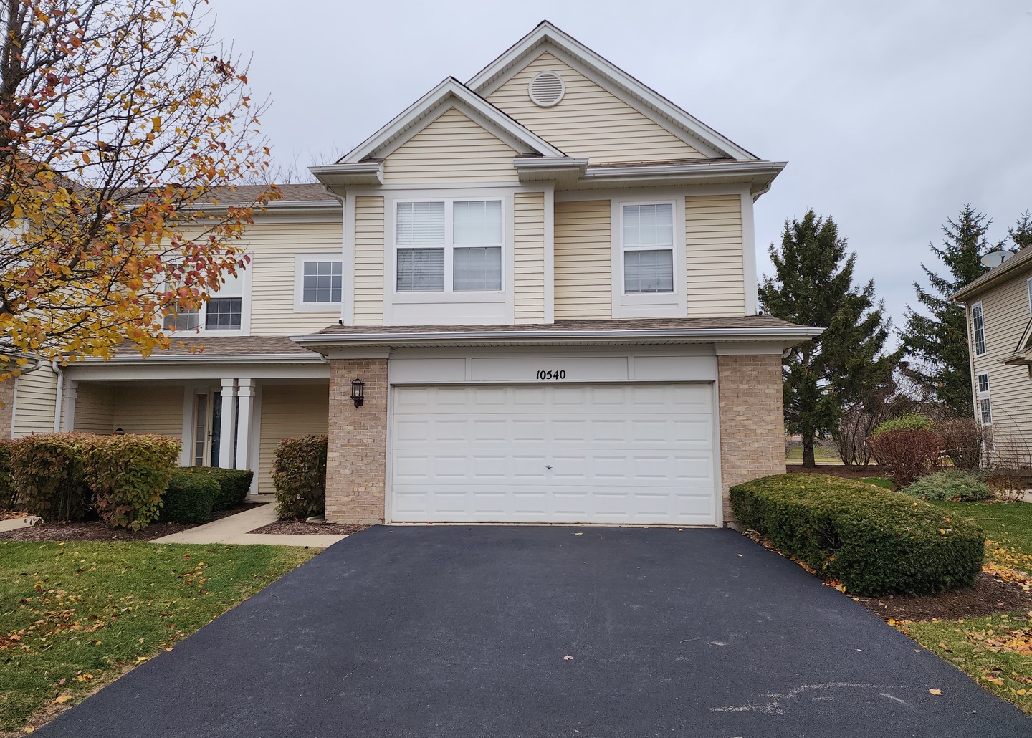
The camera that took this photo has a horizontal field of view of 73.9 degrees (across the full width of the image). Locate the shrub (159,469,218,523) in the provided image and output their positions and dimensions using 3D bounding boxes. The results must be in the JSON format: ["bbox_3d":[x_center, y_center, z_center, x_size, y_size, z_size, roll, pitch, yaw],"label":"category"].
[{"bbox_3d":[-5.165,1.988,10.811,1.100,0.730,1.100,0,-6,4],"label":"shrub"}]

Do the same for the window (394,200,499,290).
[{"bbox_3d":[-1.097,-2.018,11.250,1.772,1.547,0.140,0,-6,4],"label":"window"}]

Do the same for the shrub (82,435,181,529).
[{"bbox_3d":[-5.850,1.699,10.425,1.312,1.383,1.312,-1,-7,5],"label":"shrub"}]

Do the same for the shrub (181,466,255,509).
[{"bbox_3d":[-5.130,2.064,11.890,1.250,0.670,1.100,-1,-7,5],"label":"shrub"}]

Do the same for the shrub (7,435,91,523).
[{"bbox_3d":[-7.403,1.721,11.078,1.200,1.310,1.150,0,-6,4],"label":"shrub"}]

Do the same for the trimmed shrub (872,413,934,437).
[{"bbox_3d":[9.853,1.857,17.472,1.520,1.404,1.520,-1,-7,5],"label":"trimmed shrub"}]

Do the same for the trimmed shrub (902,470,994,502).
[{"bbox_3d":[8.974,2.395,14.265,1.833,0.570,1.600,0,-6,4],"label":"trimmed shrub"}]

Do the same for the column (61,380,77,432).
[{"bbox_3d":[-8.510,1.322,13.056,0.200,2.240,0.200,-1,-7,5],"label":"column"}]

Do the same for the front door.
[{"bbox_3d":[-6.050,1.474,14.128,1.271,2.137,0.150,0,-6,4],"label":"front door"}]

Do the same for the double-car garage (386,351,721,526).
[{"bbox_3d":[0.532,1.036,10.433,5.068,2.609,0.250,0,-6,4],"label":"double-car garage"}]

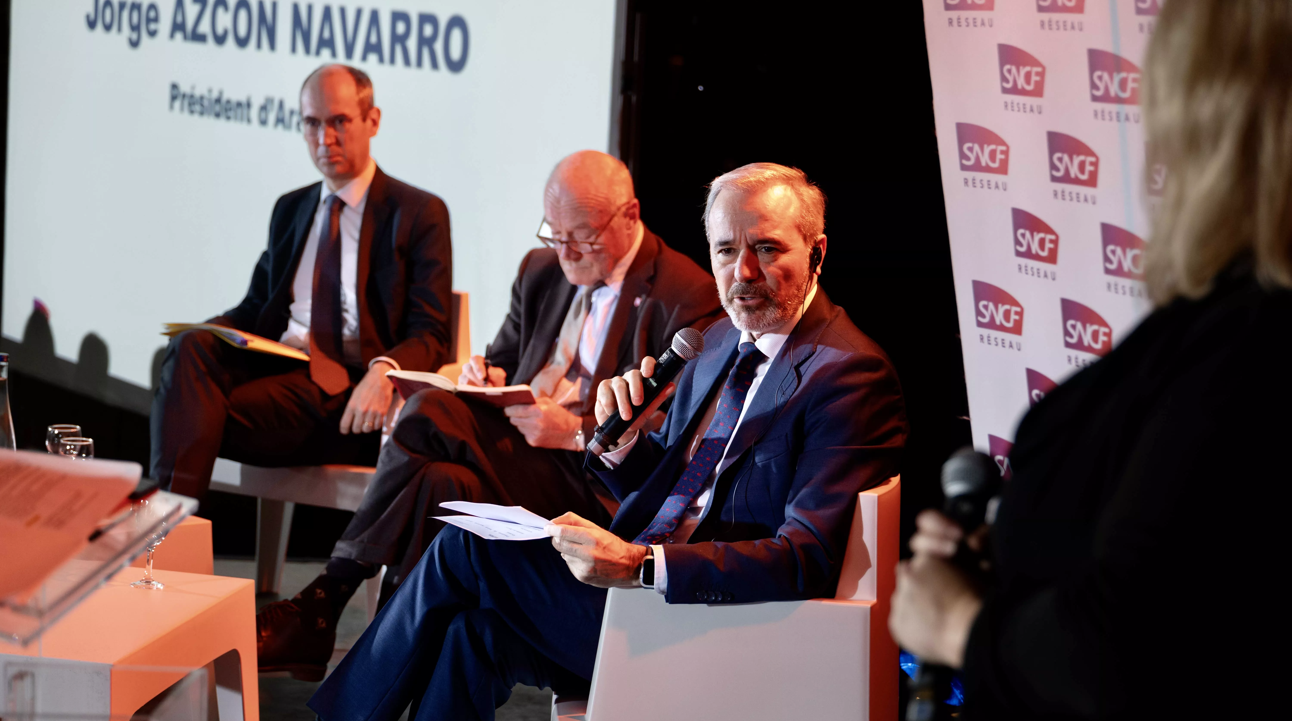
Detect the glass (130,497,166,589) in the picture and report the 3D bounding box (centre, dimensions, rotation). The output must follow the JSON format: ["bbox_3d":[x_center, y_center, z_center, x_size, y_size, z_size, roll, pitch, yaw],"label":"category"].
[{"bbox_3d":[-0.866,0.321,5.136,0.066,0.149,0.066,3,9,0],"label":"glass"}]

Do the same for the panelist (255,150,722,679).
[{"bbox_3d":[-0.228,0.192,5.525,0.930,1.180,0.580,-4,12,-39],"label":"panelist"}]

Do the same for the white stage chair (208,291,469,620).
[{"bbox_3d":[-0.706,0.223,6.506,0.580,0.770,0.550,6,10,20],"label":"white stage chair"}]

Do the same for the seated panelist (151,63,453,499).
[{"bbox_3d":[-0.749,0.005,6.342,0.570,1.240,0.790,8,10,27],"label":"seated panelist"}]

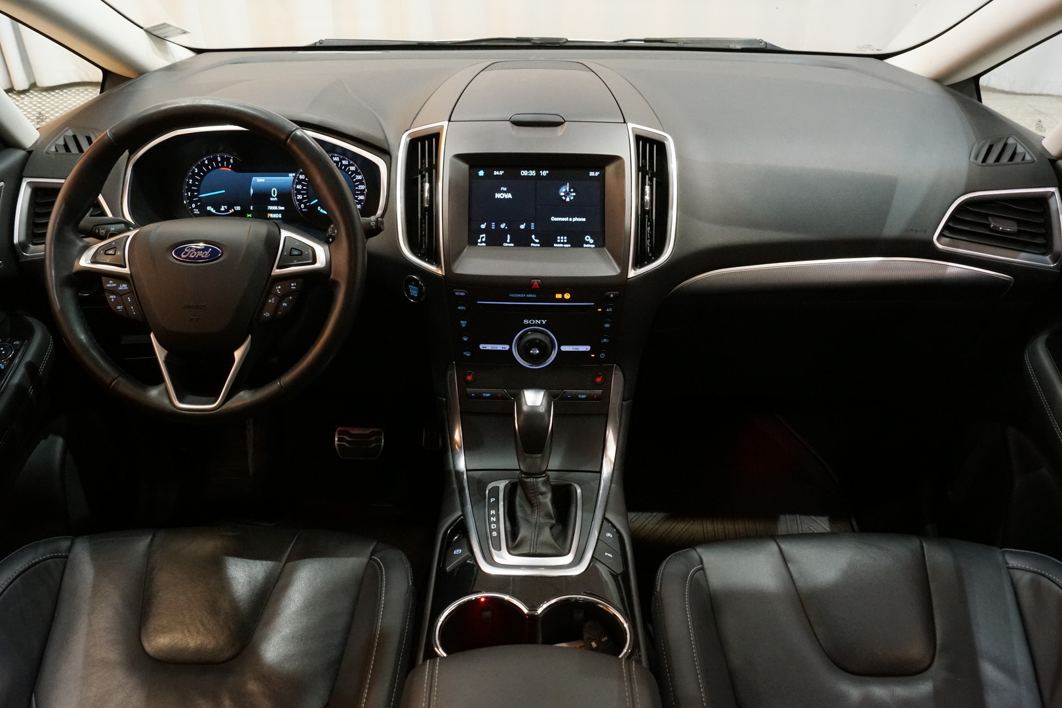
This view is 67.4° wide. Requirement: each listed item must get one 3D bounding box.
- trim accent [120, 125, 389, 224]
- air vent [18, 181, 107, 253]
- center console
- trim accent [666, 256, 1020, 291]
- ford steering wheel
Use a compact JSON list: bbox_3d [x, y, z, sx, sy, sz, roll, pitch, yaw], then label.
[{"bbox_3d":[-0.366,-0.236,1.060,0.352,0.135,0.040,1,7,0],"label":"trim accent"},{"bbox_3d":[-0.615,-0.181,1.055,0.122,0.096,0.045,-2,13,-4],"label":"air vent"},{"bbox_3d":[0.005,-0.029,0.932,0.355,0.490,0.920,0,27,0],"label":"center console"},{"bbox_3d":[0.415,-0.104,1.055,0.450,0.050,0.045,0,17,0],"label":"trim accent"},{"bbox_3d":[-0.377,-0.114,0.943,0.372,0.370,0.100,0,2,0],"label":"ford steering wheel"}]

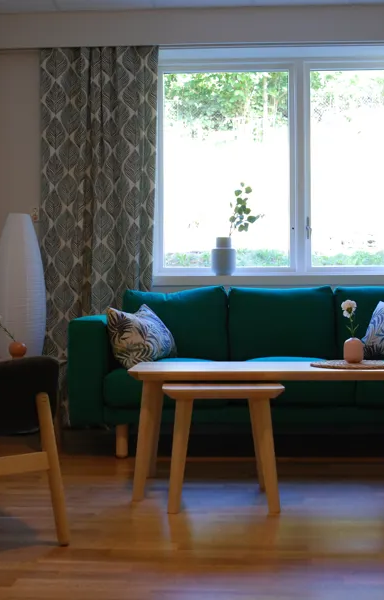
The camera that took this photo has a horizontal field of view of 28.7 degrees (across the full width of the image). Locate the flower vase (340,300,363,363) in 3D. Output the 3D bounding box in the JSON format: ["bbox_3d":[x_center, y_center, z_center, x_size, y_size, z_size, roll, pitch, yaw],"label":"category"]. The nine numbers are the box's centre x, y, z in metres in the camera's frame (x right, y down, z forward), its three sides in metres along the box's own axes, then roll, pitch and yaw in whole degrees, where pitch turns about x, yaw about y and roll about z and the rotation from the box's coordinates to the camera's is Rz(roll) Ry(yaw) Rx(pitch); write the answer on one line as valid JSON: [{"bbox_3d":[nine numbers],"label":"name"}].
[{"bbox_3d":[0.678,0.134,3.180,0.090,0.263,0.085,0,-1,3],"label":"flower vase"}]

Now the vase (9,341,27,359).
[{"bbox_3d":[-0.890,0.260,3.830,0.090,0.091,0.090,0,-1,2],"label":"vase"}]

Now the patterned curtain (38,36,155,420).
[{"bbox_3d":[-0.575,-0.395,4.658,0.730,2.356,0.140,0,-1,2],"label":"patterned curtain"}]

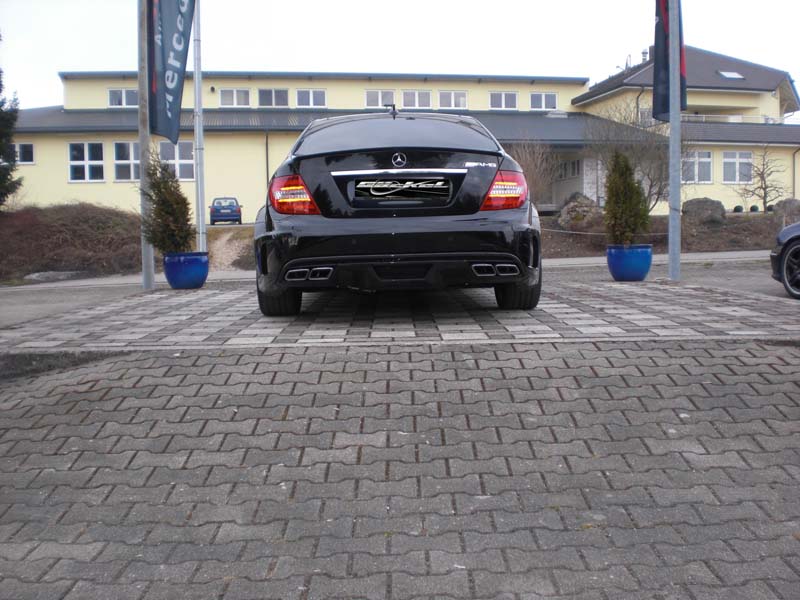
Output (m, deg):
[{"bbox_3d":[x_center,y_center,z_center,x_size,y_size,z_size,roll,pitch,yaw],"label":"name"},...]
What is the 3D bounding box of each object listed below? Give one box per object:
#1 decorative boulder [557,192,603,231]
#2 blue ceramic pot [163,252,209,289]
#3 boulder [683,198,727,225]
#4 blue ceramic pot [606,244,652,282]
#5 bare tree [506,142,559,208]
[{"bbox_3d":[3.986,-1.965,19.500,1.020,0.820,0.900,0,5,12],"label":"decorative boulder"},{"bbox_3d":[-2.054,-0.280,8.450,0.430,0.335,0.430,-2,5,-14],"label":"blue ceramic pot"},{"bbox_3d":[7.455,-2.167,21.500,1.070,0.630,0.850,1,5,19],"label":"boulder"},{"bbox_3d":[2.191,-0.351,8.350,0.430,0.335,0.430,0,5,15],"label":"blue ceramic pot"},{"bbox_3d":[4.492,-4.185,30.000,1.900,2.450,1.800,0,5,9],"label":"bare tree"}]

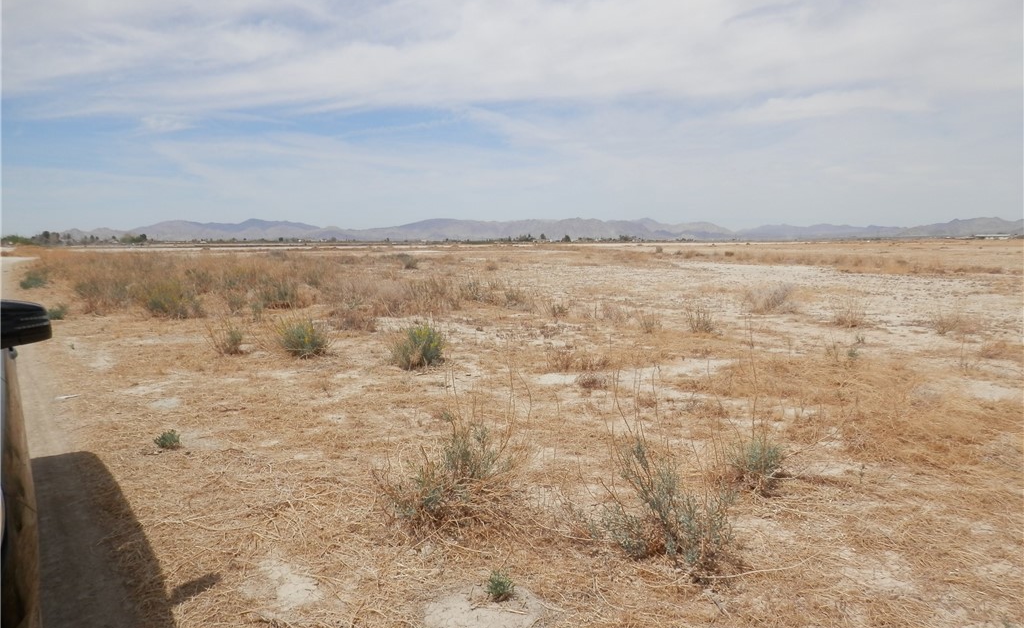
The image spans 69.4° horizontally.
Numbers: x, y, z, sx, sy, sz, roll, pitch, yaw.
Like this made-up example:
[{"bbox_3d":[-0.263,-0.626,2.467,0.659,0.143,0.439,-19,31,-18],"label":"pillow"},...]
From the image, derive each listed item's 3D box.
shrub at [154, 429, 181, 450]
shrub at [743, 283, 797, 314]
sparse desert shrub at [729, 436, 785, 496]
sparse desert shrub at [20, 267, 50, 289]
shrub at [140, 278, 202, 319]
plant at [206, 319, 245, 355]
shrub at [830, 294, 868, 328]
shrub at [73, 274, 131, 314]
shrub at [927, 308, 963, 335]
[{"bbox_3d":[-2.527,0.909,5.416,0.166,0.135,0.141,-3,6,-25],"label":"shrub"},{"bbox_3d":[5.407,-0.343,15.500,1.111,0.635,1.000,0,6,0],"label":"shrub"},{"bbox_3d":[1.496,0.902,4.490,0.322,0.322,0.290,0,6,0],"label":"sparse desert shrub"},{"bbox_3d":[-15.694,-1.206,24.321,0.803,0.676,0.682,-4,7,-33],"label":"sparse desert shrub"},{"bbox_3d":[-6.914,-0.334,14.975,1.125,0.747,0.956,-3,6,-25],"label":"shrub"},{"bbox_3d":[-3.894,0.295,10.026,0.469,0.456,0.398,-2,6,-21],"label":"plant"},{"bbox_3d":[5.956,-0.062,13.024,0.594,0.545,0.505,2,6,25],"label":"shrub"},{"bbox_3d":[-8.947,-0.459,16.114,1.051,0.779,0.893,-3,6,-29],"label":"shrub"},{"bbox_3d":[7.056,0.110,12.045,0.576,0.401,0.518,0,6,0],"label":"shrub"}]

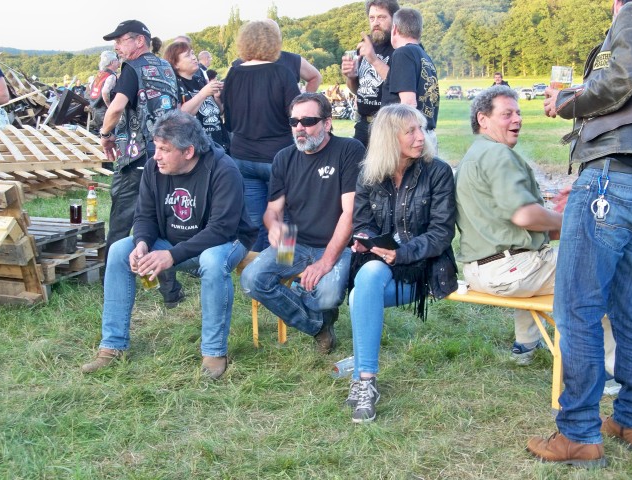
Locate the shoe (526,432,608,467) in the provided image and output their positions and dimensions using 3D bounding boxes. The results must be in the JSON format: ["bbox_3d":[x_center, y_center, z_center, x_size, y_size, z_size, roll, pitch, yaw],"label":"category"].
[{"bbox_3d":[0.936,0.770,3.440,0.300,0.120,0.110,3,10,19],"label":"shoe"}]

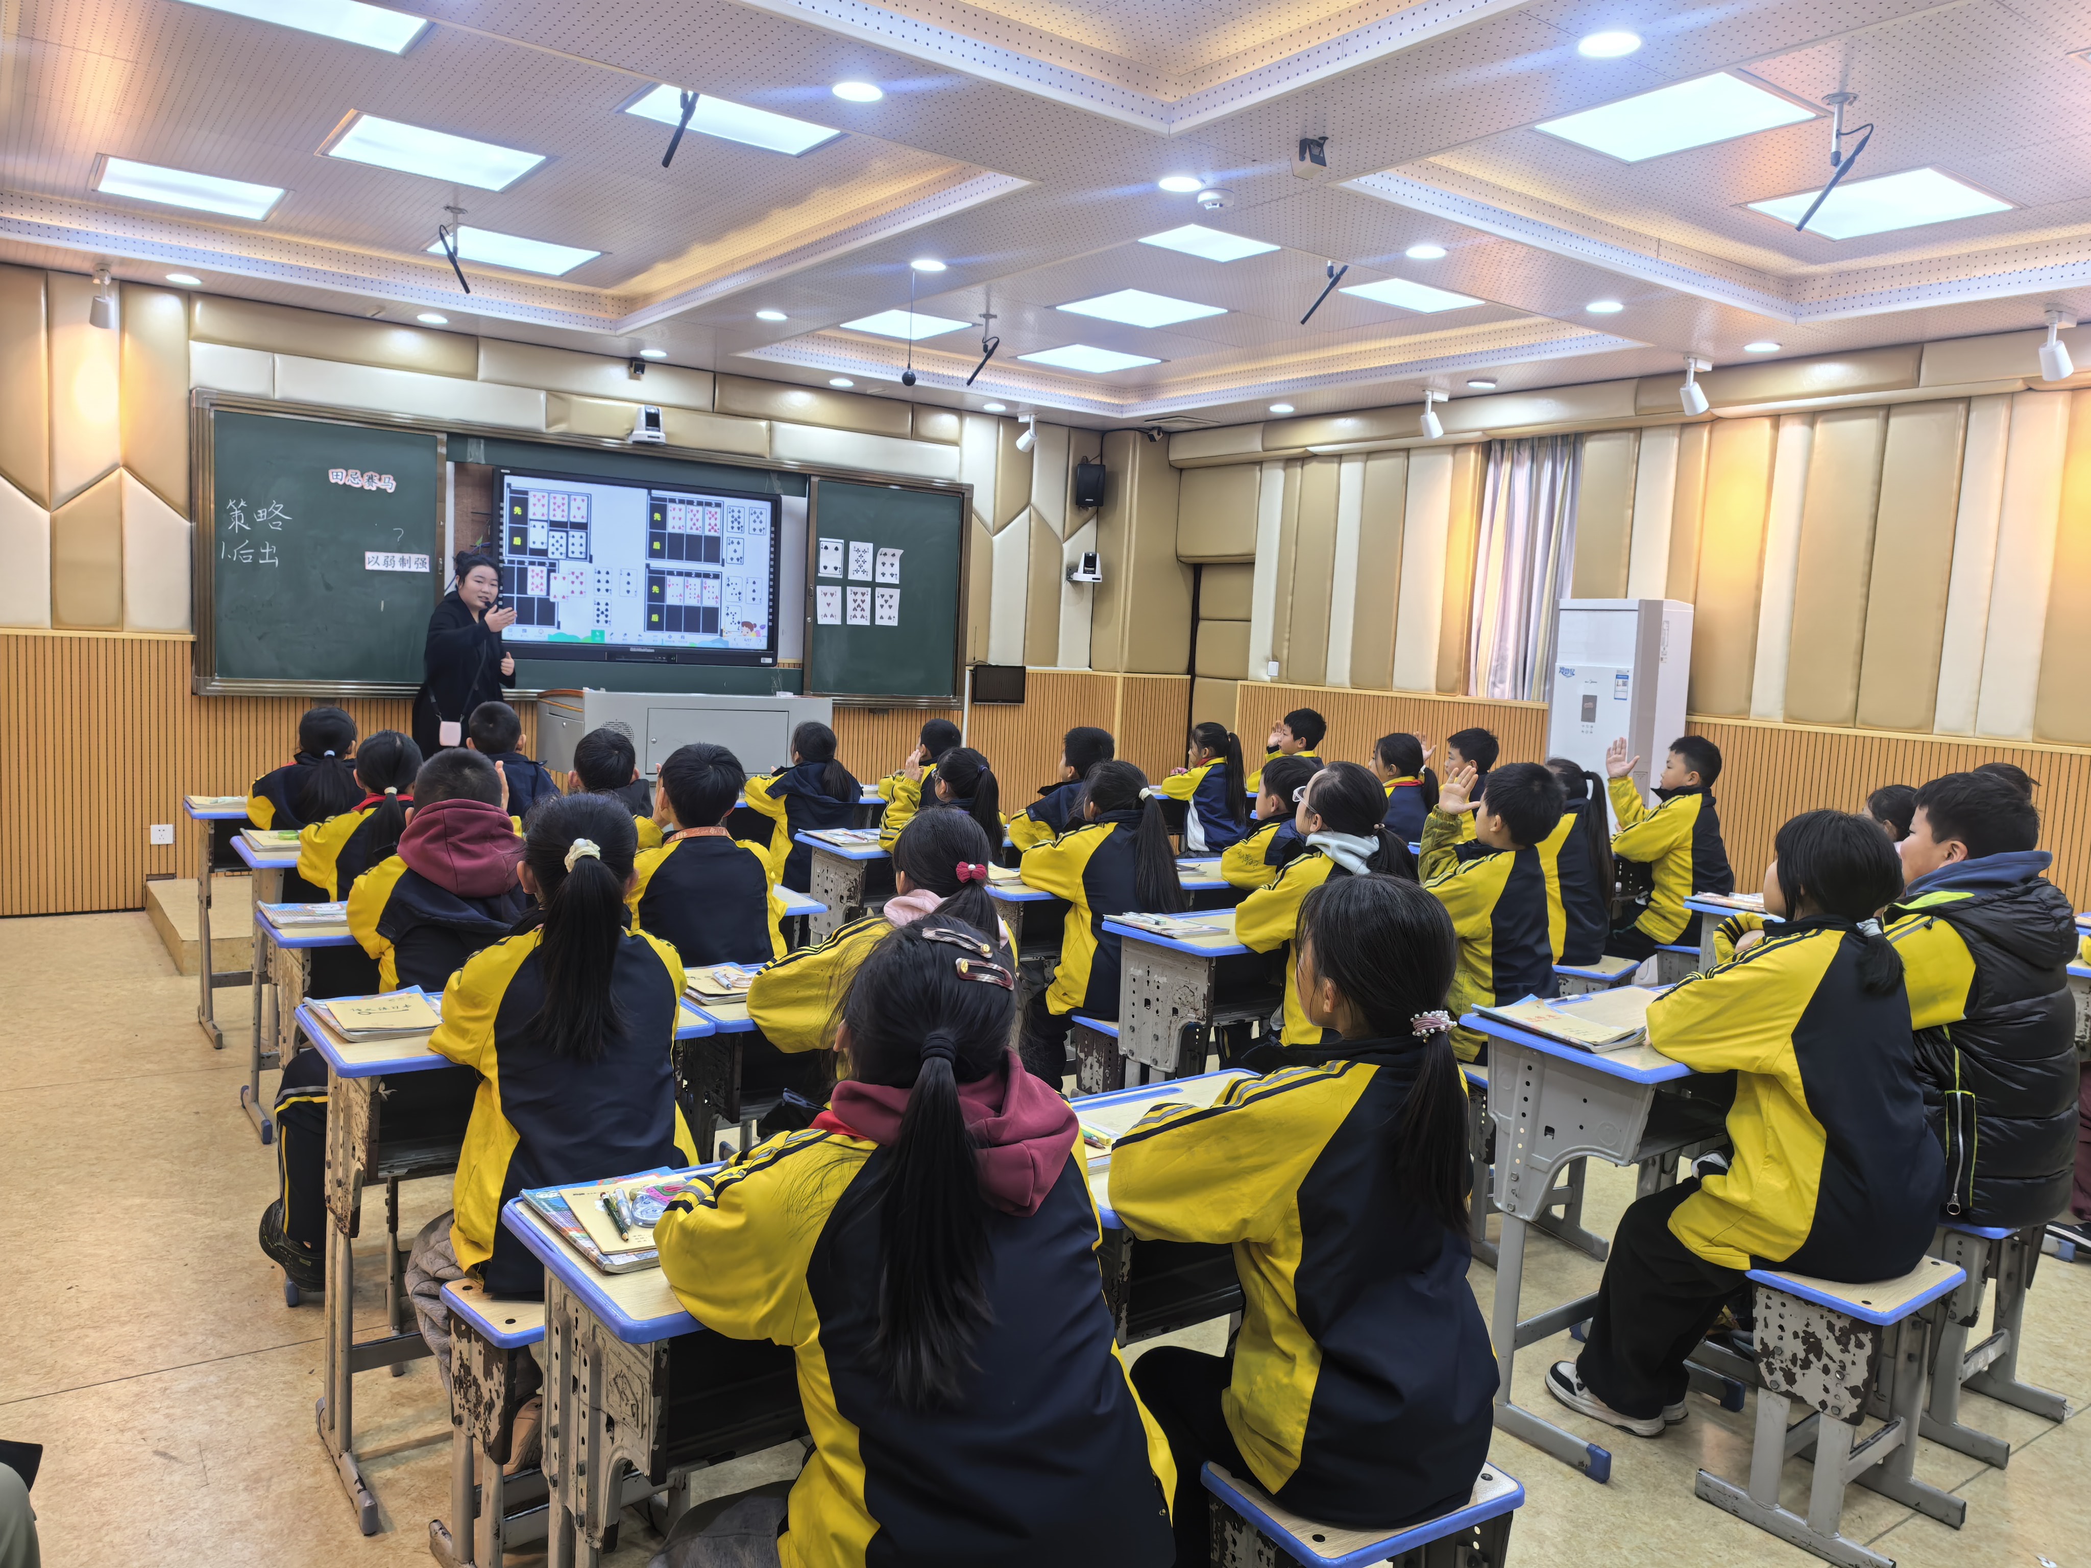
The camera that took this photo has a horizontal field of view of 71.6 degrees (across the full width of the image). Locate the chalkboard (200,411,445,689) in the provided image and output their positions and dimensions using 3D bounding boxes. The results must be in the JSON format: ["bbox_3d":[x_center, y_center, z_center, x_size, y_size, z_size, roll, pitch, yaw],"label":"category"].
[{"bbox_3d":[-3.318,-1.048,6.712,1.025,1.268,0.060,-1,7,-35],"label":"chalkboard"}]

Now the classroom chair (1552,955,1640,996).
[{"bbox_3d":[1.855,0.835,4.967,0.280,0.440,0.340,8,7,39],"label":"classroom chair"}]

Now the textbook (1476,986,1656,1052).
[{"bbox_3d":[0.957,0.443,2.690,0.220,0.025,0.260,-1,7,-35],"label":"textbook"}]

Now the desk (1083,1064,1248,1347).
[{"bbox_3d":[0.179,0.881,2.132,0.600,0.755,0.400,-1,7,-37],"label":"desk"}]

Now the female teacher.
[{"bbox_3d":[-2.607,-0.266,6.481,0.400,1.545,0.460,7,7,34],"label":"female teacher"}]

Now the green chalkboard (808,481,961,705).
[{"bbox_3d":[-0.905,-1.078,8.299,1.000,1.230,0.050,-1,7,-35],"label":"green chalkboard"}]

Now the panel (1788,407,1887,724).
[{"bbox_3d":[3.242,-0.878,5.934,0.050,1.281,0.293,-1,7,-35],"label":"panel"}]

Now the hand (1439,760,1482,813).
[{"bbox_3d":[1.145,0.009,4.000,0.115,0.145,0.060,18,19,21],"label":"hand"}]

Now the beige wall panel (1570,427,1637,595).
[{"bbox_3d":[2.635,-1.010,6.887,0.060,1.310,0.300,-1,7,-35],"label":"beige wall panel"}]

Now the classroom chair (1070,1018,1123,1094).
[{"bbox_3d":[0.280,0.858,3.953,0.340,0.440,0.280,-2,7,-38],"label":"classroom chair"}]

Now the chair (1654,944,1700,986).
[{"bbox_3d":[2.461,0.817,5.444,0.280,0.440,0.340,7,7,33],"label":"chair"}]

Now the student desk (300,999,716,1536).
[{"bbox_3d":[-0.917,0.755,2.489,0.600,0.759,0.415,-1,7,-35],"label":"student desk"}]

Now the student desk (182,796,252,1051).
[{"bbox_3d":[-2.509,0.433,4.831,0.600,0.759,0.415,-1,7,-35],"label":"student desk"}]

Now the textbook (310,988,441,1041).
[{"bbox_3d":[-1.086,0.366,2.371,0.178,0.020,0.245,-1,7,-35],"label":"textbook"}]

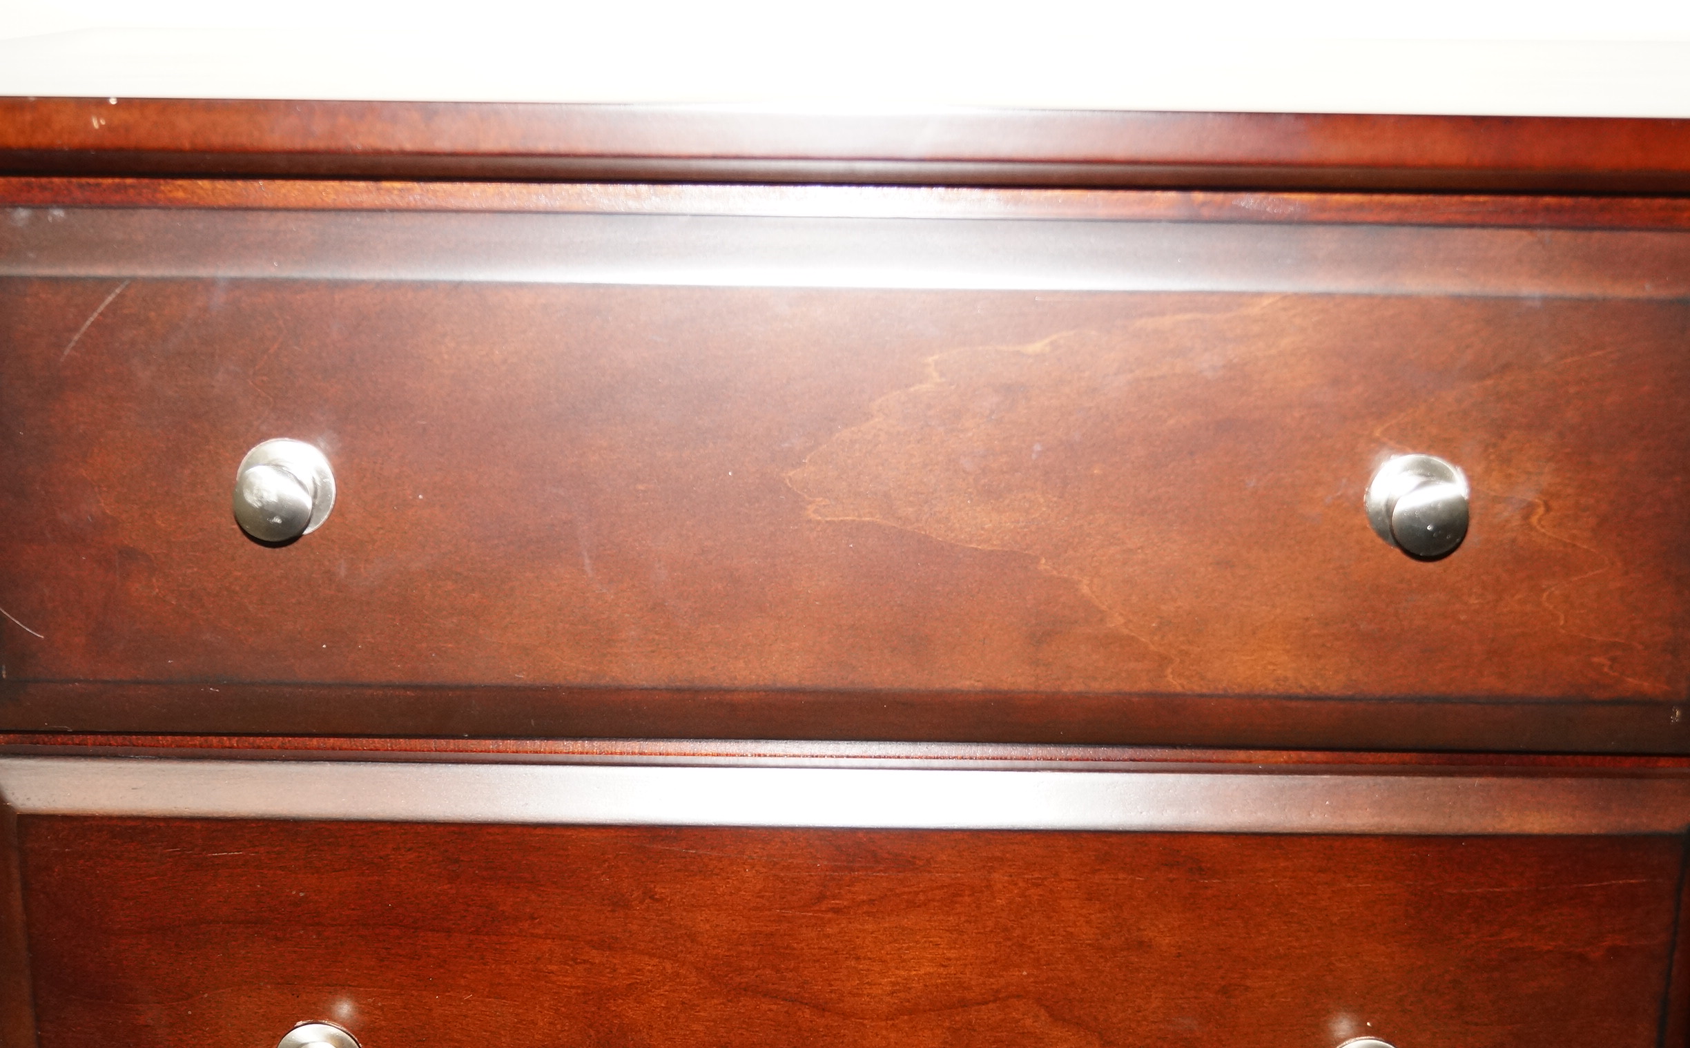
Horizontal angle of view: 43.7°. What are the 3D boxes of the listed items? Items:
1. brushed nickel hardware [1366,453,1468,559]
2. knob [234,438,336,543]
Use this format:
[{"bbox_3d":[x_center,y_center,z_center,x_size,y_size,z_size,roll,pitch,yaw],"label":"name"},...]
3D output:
[{"bbox_3d":[0.222,-0.005,0.810,0.038,0.038,0.031,1,14,0],"label":"brushed nickel hardware"},{"bbox_3d":[-0.218,-0.011,0.808,0.038,0.038,0.031,1,14,0],"label":"knob"}]

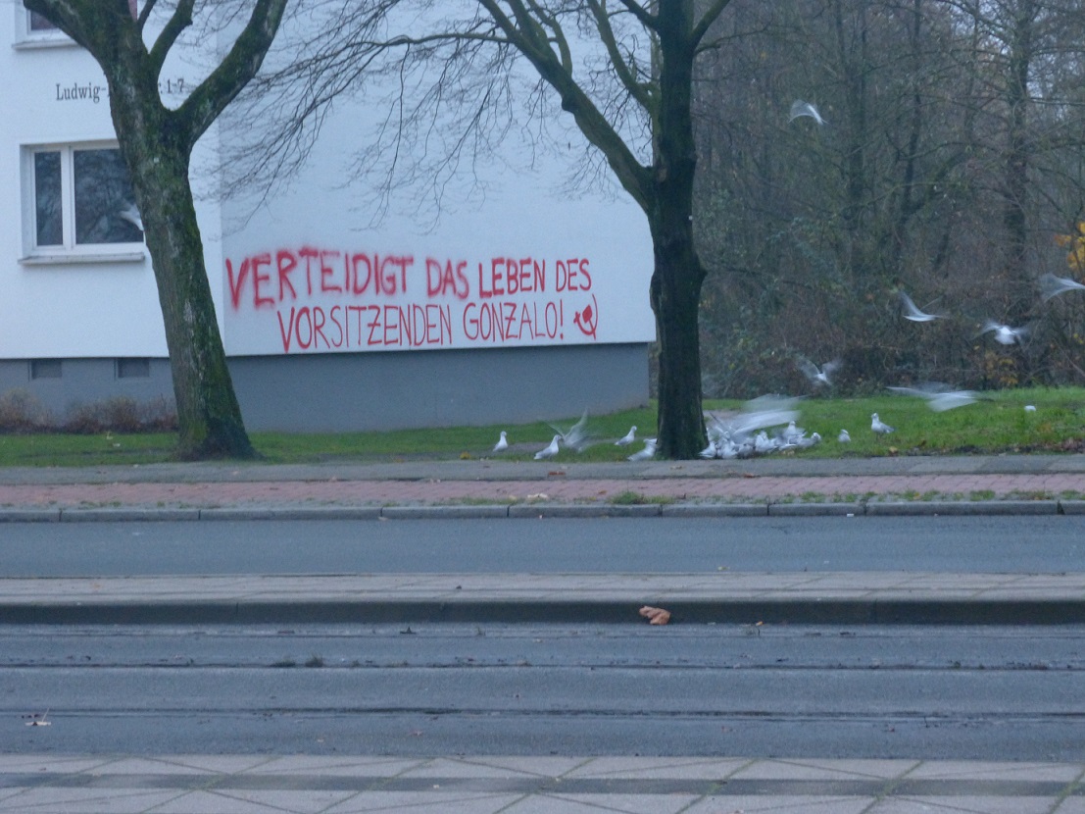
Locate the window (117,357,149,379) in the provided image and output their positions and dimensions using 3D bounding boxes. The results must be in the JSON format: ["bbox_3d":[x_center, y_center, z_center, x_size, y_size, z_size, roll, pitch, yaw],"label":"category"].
[{"bbox_3d":[-5.083,-0.486,48.447,0.516,0.250,0.100,0,2,33],"label":"window"}]

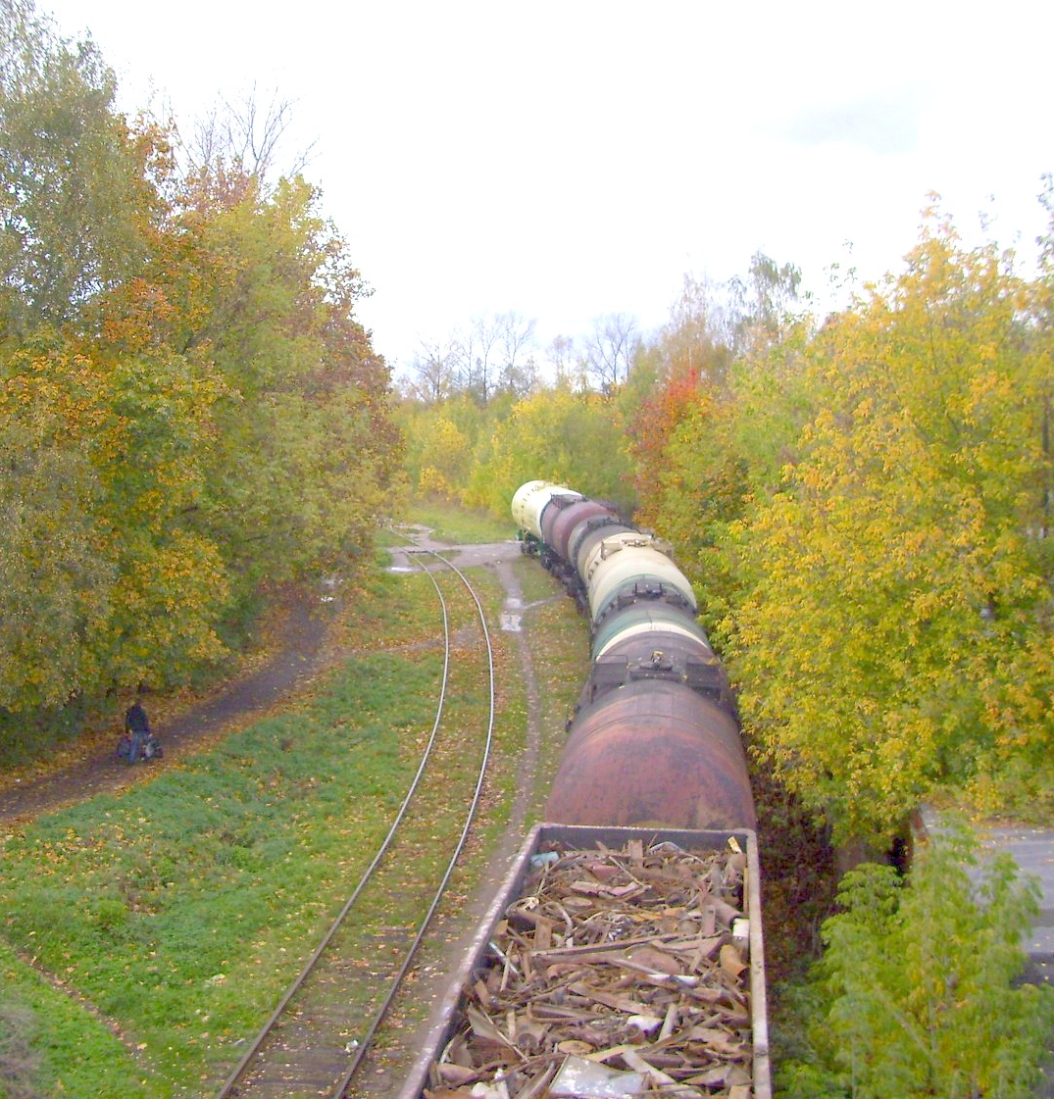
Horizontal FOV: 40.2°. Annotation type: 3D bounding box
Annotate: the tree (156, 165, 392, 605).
[{"bbox_3d":[-10.628,-6.301,61.679,9.800,18.800,9.500,0,6,0],"label":"tree"}]

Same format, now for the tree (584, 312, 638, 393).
[{"bbox_3d":[8.890,-15.286,149.219,6.200,18.600,6.200,0,6,0],"label":"tree"}]

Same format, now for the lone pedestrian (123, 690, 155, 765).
[{"bbox_3d":[-9.951,4.603,36.872,0.700,1.750,0.500,2,6,14],"label":"lone pedestrian"}]

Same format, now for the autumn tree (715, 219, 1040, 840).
[{"bbox_3d":[7.534,-0.216,31.144,6.900,13.000,6.700,0,6,0],"label":"autumn tree"}]

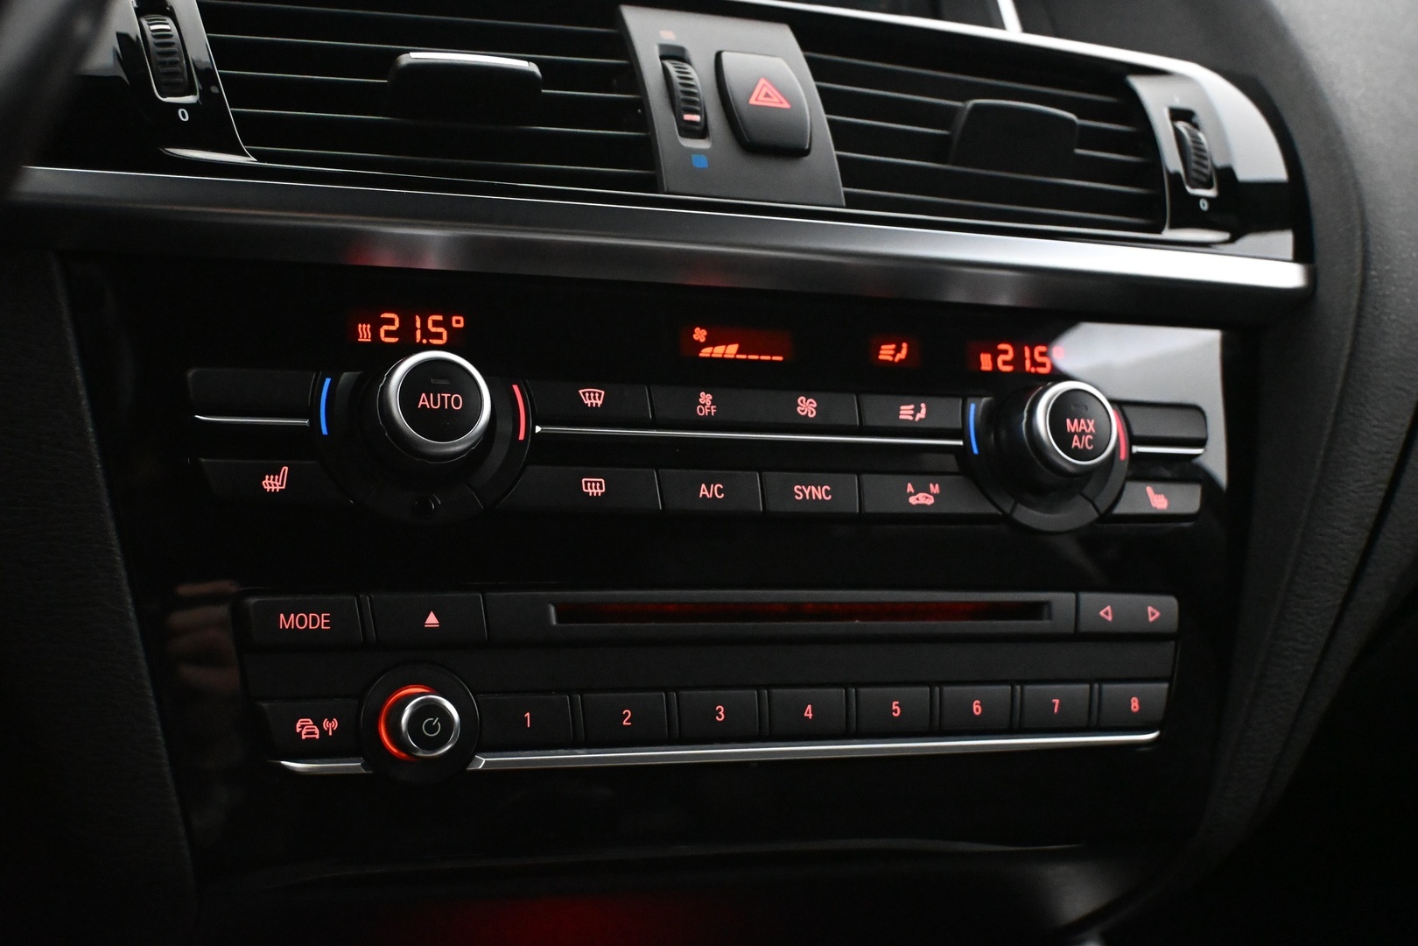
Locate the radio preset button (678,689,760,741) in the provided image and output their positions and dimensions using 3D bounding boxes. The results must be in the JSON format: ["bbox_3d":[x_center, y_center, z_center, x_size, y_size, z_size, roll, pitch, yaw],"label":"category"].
[{"bbox_3d":[0.002,0.055,0.405,0.019,0.011,0.005,2,-6,-21],"label":"radio preset button"}]

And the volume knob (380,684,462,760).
[{"bbox_3d":[-0.059,0.052,0.369,0.015,0.015,0.011,2,-12,-22],"label":"volume knob"}]

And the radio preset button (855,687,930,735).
[{"bbox_3d":[0.042,0.056,0.417,0.020,0.011,0.005,2,-12,-22],"label":"radio preset button"}]

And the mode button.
[{"bbox_3d":[-0.085,0.031,0.370,0.025,0.011,0.005,2,-12,-22],"label":"mode button"}]

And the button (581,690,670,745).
[{"bbox_3d":[-0.019,0.055,0.397,0.020,0.011,0.005,2,-6,-21],"label":"button"}]

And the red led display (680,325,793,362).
[{"bbox_3d":[0.006,-0.030,0.419,0.029,0.008,0.003,2,-12,-22],"label":"red led display"}]

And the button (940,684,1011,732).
[{"bbox_3d":[0.063,0.057,0.429,0.019,0.010,0.005,2,-6,-21],"label":"button"}]

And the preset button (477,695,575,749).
[{"bbox_3d":[-0.040,0.054,0.383,0.021,0.011,0.005,2,-12,-22],"label":"preset button"}]

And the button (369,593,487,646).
[{"bbox_3d":[-0.061,0.032,0.383,0.025,0.011,0.005,2,-6,-21],"label":"button"}]

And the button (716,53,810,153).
[{"bbox_3d":[0.014,-0.091,0.441,0.020,0.007,0.032,2,55,-22],"label":"button"}]

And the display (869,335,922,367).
[{"bbox_3d":[0.045,-0.030,0.435,0.015,0.008,0.003,2,-12,-22],"label":"display"}]

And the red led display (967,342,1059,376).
[{"bbox_3d":[0.077,-0.029,0.450,0.026,0.008,0.003,2,-11,-21],"label":"red led display"}]

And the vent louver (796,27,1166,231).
[{"bbox_3d":[0.069,-0.083,0.473,0.094,0.025,0.061,2,55,-22],"label":"vent louver"}]

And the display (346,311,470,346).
[{"bbox_3d":[-0.067,-0.032,0.393,0.026,0.006,0.003,2,-11,-21],"label":"display"}]

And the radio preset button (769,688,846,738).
[{"bbox_3d":[0.022,0.056,0.413,0.019,0.010,0.005,2,-6,-21],"label":"radio preset button"}]

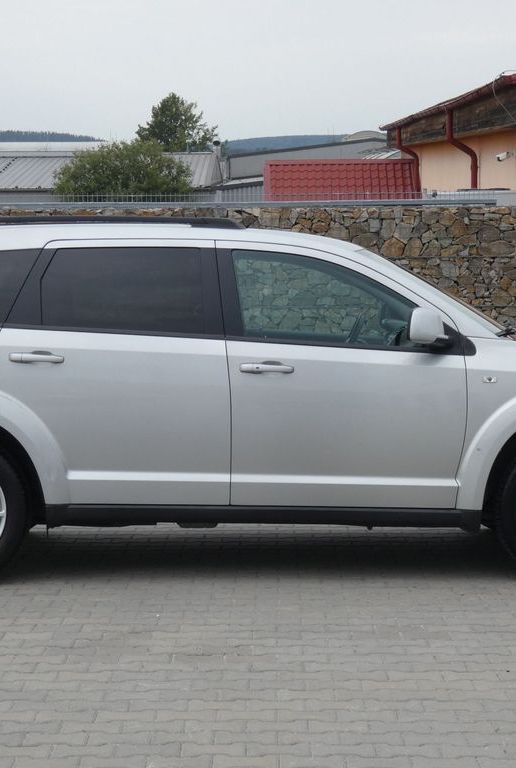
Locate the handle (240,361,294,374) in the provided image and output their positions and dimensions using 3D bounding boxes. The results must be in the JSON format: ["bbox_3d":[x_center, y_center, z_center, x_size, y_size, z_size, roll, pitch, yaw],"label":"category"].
[{"bbox_3d":[0.043,-0.075,8.224,0.255,0.055,0.055,0,4,-2],"label":"handle"}]

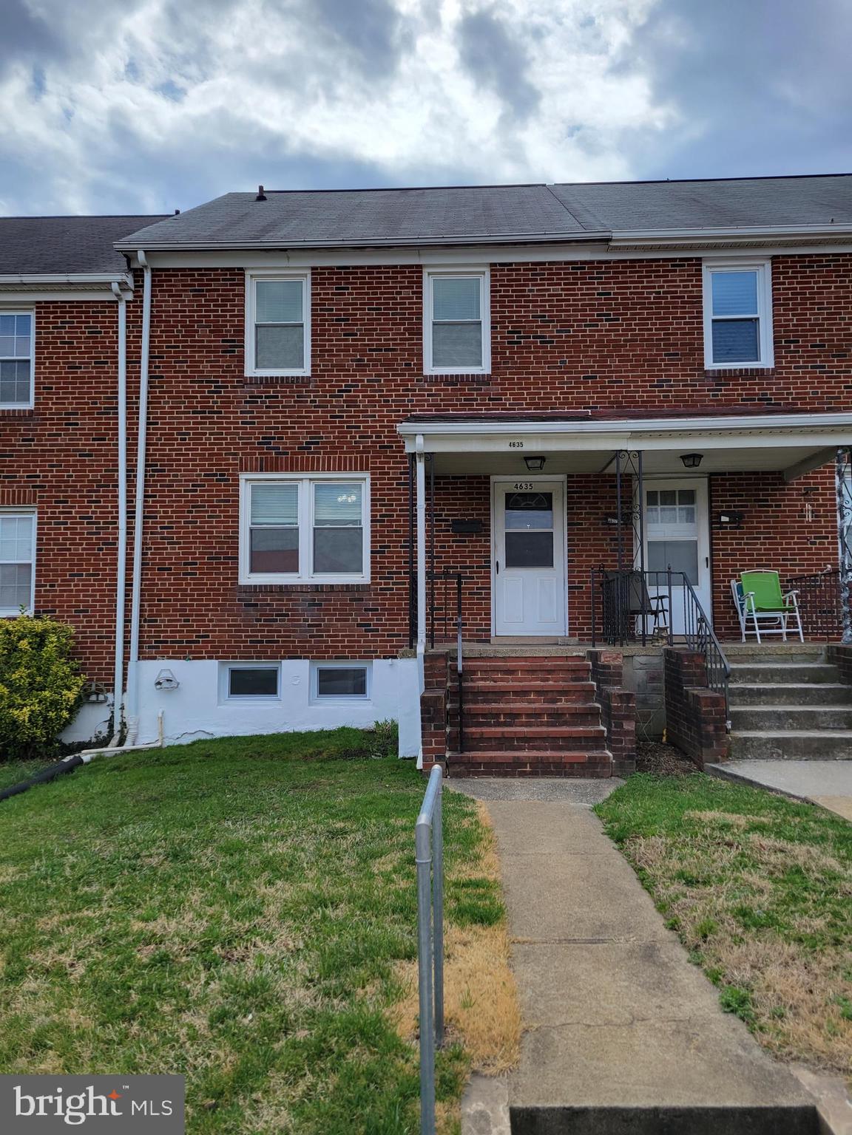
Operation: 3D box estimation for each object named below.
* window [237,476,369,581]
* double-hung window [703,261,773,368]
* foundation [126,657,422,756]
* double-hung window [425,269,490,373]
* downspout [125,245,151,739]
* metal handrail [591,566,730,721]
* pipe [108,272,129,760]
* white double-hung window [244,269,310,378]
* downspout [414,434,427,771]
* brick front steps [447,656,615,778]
[{"bbox_3d":[-1.601,-0.521,11.304,1.753,1.496,0.120,0,-3,2],"label":"window"},{"bbox_3d":[4.096,-3.336,11.229,0.892,1.476,0.120,0,-3,2],"label":"double-hung window"},{"bbox_3d":[-1.977,1.683,10.436,3.930,1.180,1.650,0,-3,2],"label":"foundation"},{"bbox_3d":[0.413,-3.289,11.379,0.885,1.454,0.120,0,-3,2],"label":"double-hung window"},{"bbox_3d":[-3.804,-0.942,11.203,0.240,6.471,0.330,0,-3,2],"label":"downspout"},{"bbox_3d":[2.341,0.729,8.764,1.050,1.580,1.600,0,-3,2],"label":"metal handrail"},{"bbox_3d":[-4.057,-0.727,11.211,0.190,6.025,0.310,0,-3,2],"label":"pipe"},{"bbox_3d":[-1.988,-3.279,11.477,0.884,1.447,0.120,0,-3,2],"label":"white double-hung window"},{"bbox_3d":[-0.059,0.333,9.281,0.130,3.600,0.250,0,-3,2],"label":"downspout"},{"bbox_3d":[0.963,1.448,8.524,1.495,1.025,1.550,0,-3,2],"label":"brick front steps"}]

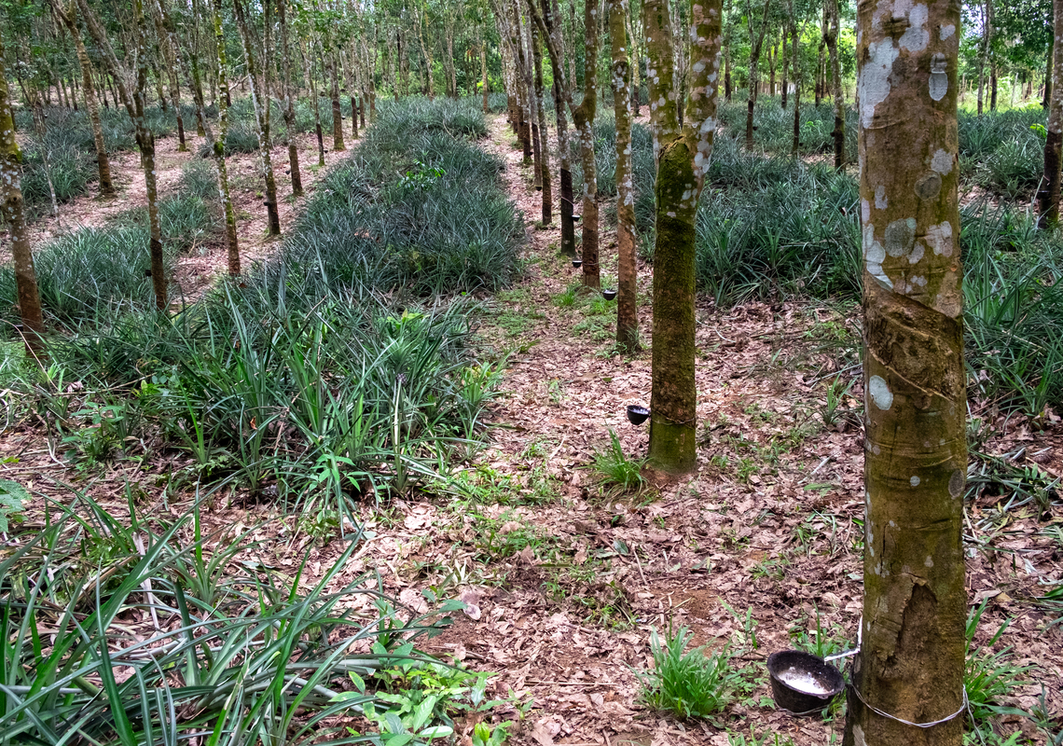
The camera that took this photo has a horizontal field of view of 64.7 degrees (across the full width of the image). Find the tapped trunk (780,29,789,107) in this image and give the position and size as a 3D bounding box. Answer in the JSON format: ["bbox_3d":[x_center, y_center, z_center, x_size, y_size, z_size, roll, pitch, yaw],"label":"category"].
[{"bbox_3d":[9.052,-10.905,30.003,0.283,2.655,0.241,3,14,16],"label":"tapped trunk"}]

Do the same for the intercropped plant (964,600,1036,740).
[{"bbox_3d":[1.076,0.690,1.950,0.198,0.328,0.198,7,16,31],"label":"intercropped plant"}]

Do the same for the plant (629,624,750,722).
[{"bbox_3d":[0.395,0.730,2.050,0.296,0.179,0.267,2,14,12],"label":"plant"}]

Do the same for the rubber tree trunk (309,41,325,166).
[{"bbox_3d":[-5.221,-6.508,20.403,0.200,2.881,0.180,-1,16,0],"label":"rubber tree trunk"}]

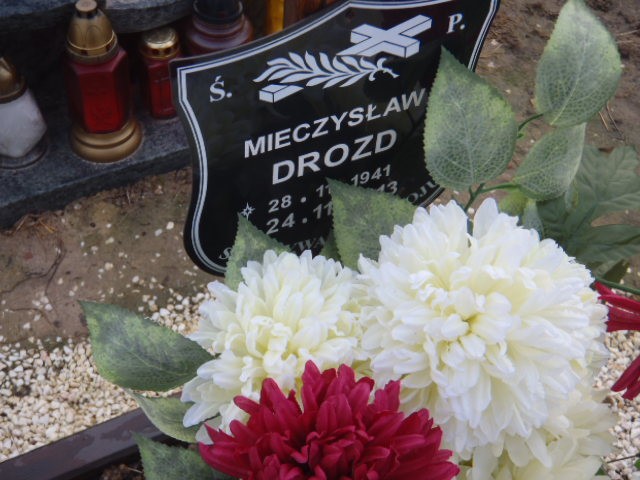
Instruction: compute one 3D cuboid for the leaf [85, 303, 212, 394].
[{"bbox_3d":[-0.119,0.073,0.730,0.100,0.025,0.060,18,57,9],"label":"leaf"}]

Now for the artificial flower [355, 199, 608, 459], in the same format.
[{"bbox_3d":[0.093,0.051,0.610,0.138,0.105,0.142,0,76,15],"label":"artificial flower"}]

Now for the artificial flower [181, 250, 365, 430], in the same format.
[{"bbox_3d":[-0.028,0.069,0.700,0.128,0.090,0.126,0,72,6],"label":"artificial flower"}]

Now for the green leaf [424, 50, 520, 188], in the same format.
[{"bbox_3d":[0.096,-0.076,0.680,0.060,0.093,0.020,-13,1,7],"label":"green leaf"}]

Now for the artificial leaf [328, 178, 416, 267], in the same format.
[{"bbox_3d":[0.039,-0.006,0.690,0.088,0.020,0.060,42,79,14],"label":"artificial leaf"}]

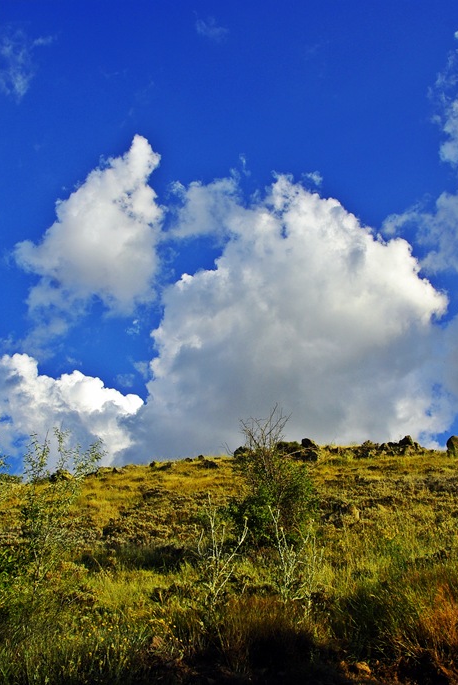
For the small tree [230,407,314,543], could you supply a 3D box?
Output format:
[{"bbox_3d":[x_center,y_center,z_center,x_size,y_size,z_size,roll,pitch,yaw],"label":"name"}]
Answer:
[{"bbox_3d":[0.630,1.950,11.300,1.280,2.000,1.200,0,-11,0],"label":"small tree"}]

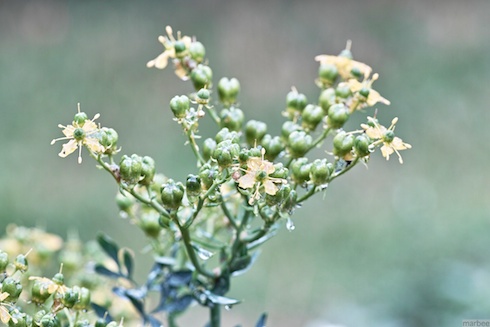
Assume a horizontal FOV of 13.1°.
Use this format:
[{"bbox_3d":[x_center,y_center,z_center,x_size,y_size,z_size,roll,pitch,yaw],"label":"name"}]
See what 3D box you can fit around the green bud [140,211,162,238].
[{"bbox_3d":[-0.036,0.024,0.830,0.008,0.009,0.008,-3,10,0],"label":"green bud"}]

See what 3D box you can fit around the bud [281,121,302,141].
[{"bbox_3d":[0.016,-0.010,0.740,0.008,0.009,0.008,0,12,0],"label":"bud"}]

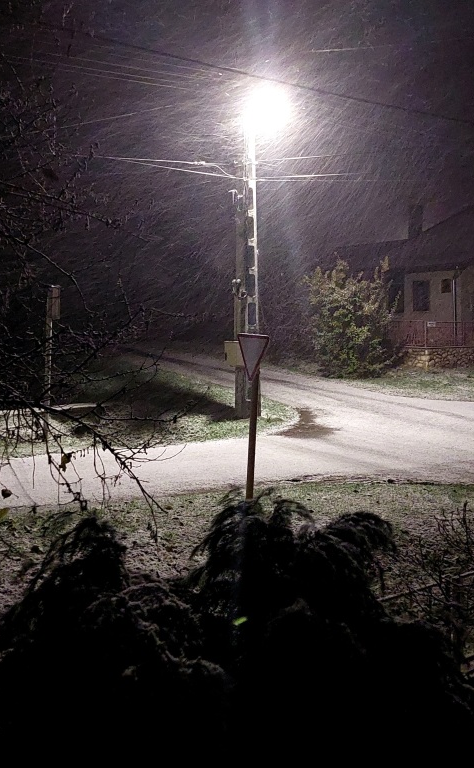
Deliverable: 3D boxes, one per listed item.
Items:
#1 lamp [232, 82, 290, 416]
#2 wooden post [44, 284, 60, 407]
[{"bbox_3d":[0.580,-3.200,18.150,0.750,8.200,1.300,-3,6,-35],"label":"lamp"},{"bbox_3d":[-4.440,-0.630,17.000,0.340,3.350,0.250,0,5,-6],"label":"wooden post"}]

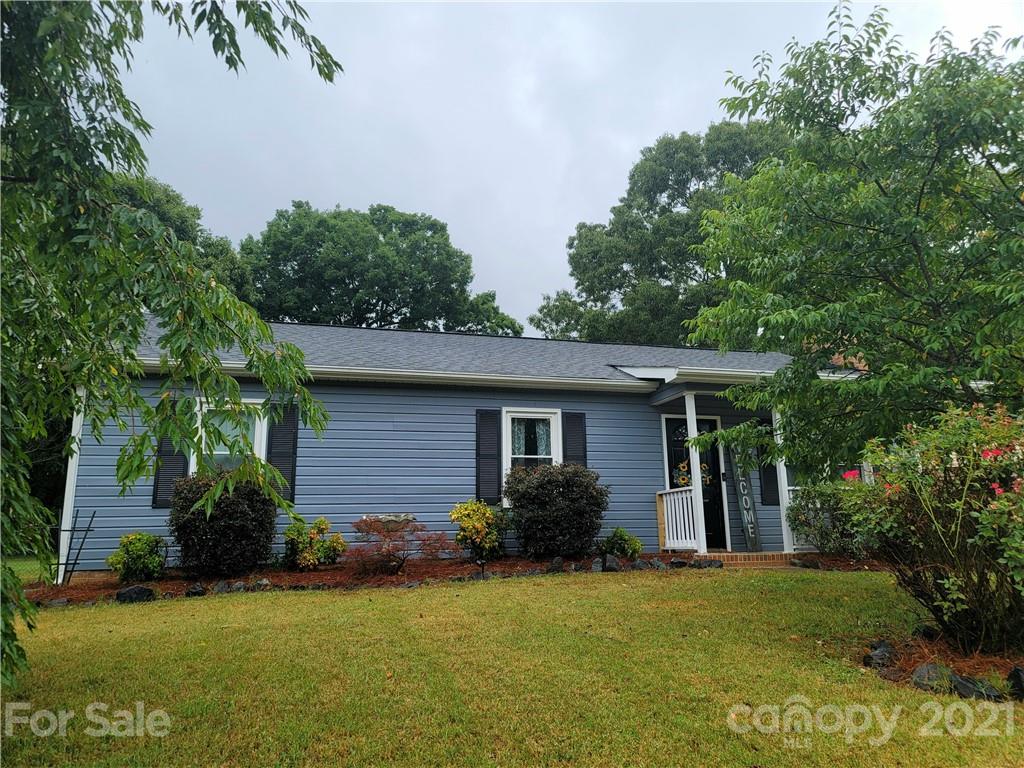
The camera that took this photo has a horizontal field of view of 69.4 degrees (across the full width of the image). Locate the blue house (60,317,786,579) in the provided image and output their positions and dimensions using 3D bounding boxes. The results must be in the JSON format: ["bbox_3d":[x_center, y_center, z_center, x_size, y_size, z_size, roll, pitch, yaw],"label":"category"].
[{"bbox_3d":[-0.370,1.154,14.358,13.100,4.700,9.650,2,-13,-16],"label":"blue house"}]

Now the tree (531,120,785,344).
[{"bbox_3d":[7.060,-2.131,28.154,11.800,16.680,11.500,2,-13,-16],"label":"tree"}]

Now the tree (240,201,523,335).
[{"bbox_3d":[-5.359,-0.450,29.303,11.000,14.450,10.800,2,-13,-16],"label":"tree"}]

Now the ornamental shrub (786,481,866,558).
[{"bbox_3d":[4.232,1.826,9.912,1.100,1.050,1.050,2,-13,-16],"label":"ornamental shrub"}]

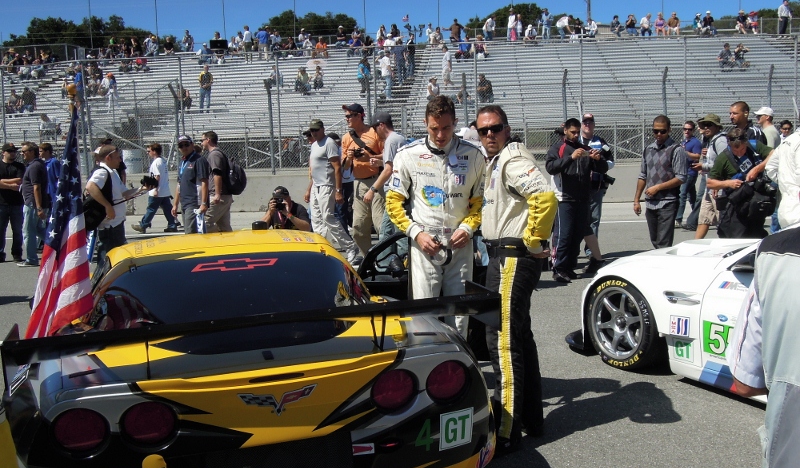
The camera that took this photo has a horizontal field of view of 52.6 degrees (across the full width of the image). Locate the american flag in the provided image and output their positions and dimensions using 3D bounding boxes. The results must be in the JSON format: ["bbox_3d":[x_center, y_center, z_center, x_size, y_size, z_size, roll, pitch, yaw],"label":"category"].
[{"bbox_3d":[-1.535,0.021,3.714,0.340,1.200,0.250,-4,7,-22],"label":"american flag"}]

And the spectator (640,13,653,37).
[{"bbox_3d":[11.428,-9.643,37.500,0.550,1.240,0.720,-4,7,-17],"label":"spectator"}]

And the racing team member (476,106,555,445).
[{"bbox_3d":[0.597,0.232,4.220,0.440,1.790,0.560,-6,7,-31],"label":"racing team member"}]

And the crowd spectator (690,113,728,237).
[{"bbox_3d":[3.903,-0.621,10.200,0.600,1.780,0.520,-5,7,-29],"label":"crowd spectator"}]

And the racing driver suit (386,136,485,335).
[{"bbox_3d":[0.200,0.238,4.331,0.520,1.500,0.340,-2,6,-4],"label":"racing driver suit"}]

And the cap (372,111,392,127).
[{"bbox_3d":[-0.188,-1.185,8.350,0.250,0.150,0.180,-16,-1,30],"label":"cap"}]

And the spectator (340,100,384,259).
[{"bbox_3d":[-0.393,-0.361,8.488,0.550,1.930,0.420,3,8,37],"label":"spectator"}]

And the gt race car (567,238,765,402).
[{"bbox_3d":[3.080,0.332,4.780,1.920,1.320,4.650,-5,7,-29],"label":"gt race car"}]

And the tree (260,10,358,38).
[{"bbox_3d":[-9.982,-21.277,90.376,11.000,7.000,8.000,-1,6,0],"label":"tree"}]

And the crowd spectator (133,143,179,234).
[{"bbox_3d":[-4.535,-0.852,14.831,0.740,1.660,0.500,-1,7,7],"label":"crowd spectator"}]

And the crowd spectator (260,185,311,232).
[{"bbox_3d":[-1.299,0.025,9.100,0.680,1.130,0.800,0,7,17],"label":"crowd spectator"}]

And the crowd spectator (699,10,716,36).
[{"bbox_3d":[15.255,-10.382,40.000,0.620,1.280,0.800,-2,6,0],"label":"crowd spectator"}]

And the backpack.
[{"bbox_3d":[-2.348,-0.843,11.650,0.250,0.530,0.330,-1,7,3],"label":"backpack"}]

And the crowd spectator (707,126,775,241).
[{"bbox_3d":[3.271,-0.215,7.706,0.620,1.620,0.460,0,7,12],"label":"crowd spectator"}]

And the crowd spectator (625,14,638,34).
[{"bbox_3d":[11.462,-10.215,40.000,0.620,1.250,0.780,-2,6,-3],"label":"crowd spectator"}]

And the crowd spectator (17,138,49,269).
[{"bbox_3d":[-5.264,-0.442,11.650,0.400,1.800,0.480,-4,7,-22],"label":"crowd spectator"}]

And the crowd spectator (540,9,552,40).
[{"bbox_3d":[7.299,-10.354,40.300,0.580,1.740,0.420,2,7,30],"label":"crowd spectator"}]

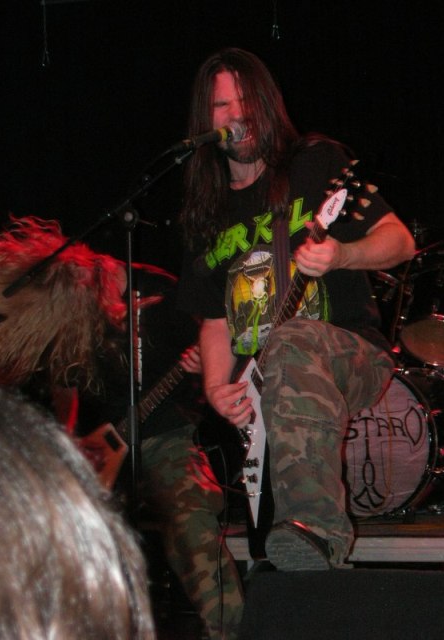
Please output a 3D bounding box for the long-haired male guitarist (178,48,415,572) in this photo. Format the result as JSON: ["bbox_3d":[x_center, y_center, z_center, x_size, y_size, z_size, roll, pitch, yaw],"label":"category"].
[{"bbox_3d":[0.180,0.140,4.100,0.600,1.560,0.740,1,4,19],"label":"long-haired male guitarist"}]

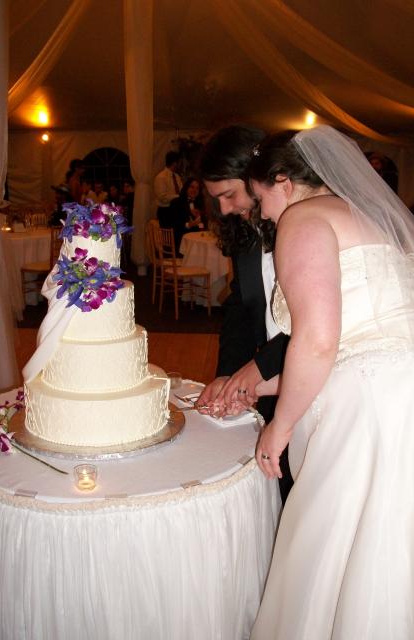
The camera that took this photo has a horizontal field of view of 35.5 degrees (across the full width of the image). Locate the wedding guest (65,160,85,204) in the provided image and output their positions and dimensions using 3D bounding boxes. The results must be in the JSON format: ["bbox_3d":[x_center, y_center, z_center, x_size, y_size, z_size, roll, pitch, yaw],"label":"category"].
[{"bbox_3d":[-1.899,-1.511,9.411,0.320,1.610,0.450,1,13,0],"label":"wedding guest"}]

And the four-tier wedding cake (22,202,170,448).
[{"bbox_3d":[-0.319,-0.014,1.854,0.420,0.631,0.420,1,13,0],"label":"four-tier wedding cake"}]

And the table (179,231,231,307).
[{"bbox_3d":[0.412,-0.573,7.409,1.400,0.720,1.400,1,13,0],"label":"table"}]

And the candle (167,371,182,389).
[{"bbox_3d":[-0.111,0.209,2.266,0.054,0.050,0.054,1,13,0],"label":"candle"}]

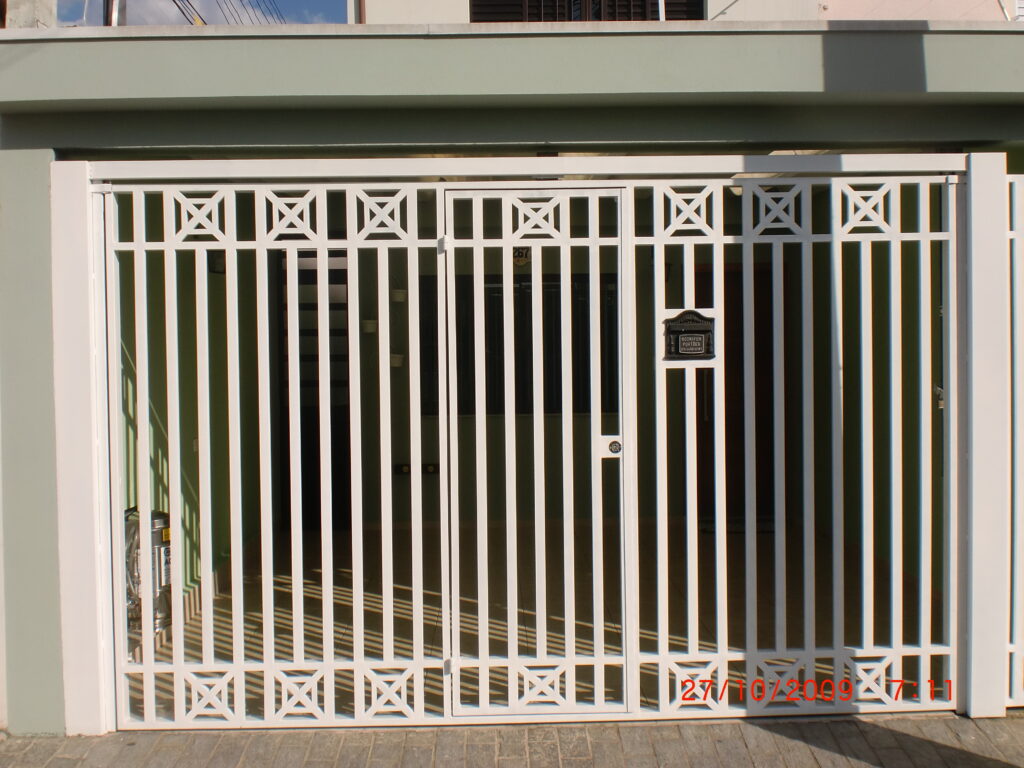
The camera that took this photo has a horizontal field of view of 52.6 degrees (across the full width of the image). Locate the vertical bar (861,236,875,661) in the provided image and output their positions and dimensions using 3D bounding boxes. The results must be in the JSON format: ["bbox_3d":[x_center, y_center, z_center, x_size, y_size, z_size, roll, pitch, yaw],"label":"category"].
[{"bbox_3d":[1.481,0.256,4.332,0.041,1.713,0.027,-1,1,-2],"label":"vertical bar"}]

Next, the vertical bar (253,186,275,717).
[{"bbox_3d":[-1.016,0.302,4.266,0.041,2.185,0.027,-1,1,-2],"label":"vertical bar"}]

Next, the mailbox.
[{"bbox_3d":[0.731,-0.201,4.323,0.205,0.206,0.110,-1,1,-2],"label":"mailbox"}]

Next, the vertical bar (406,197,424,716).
[{"bbox_3d":[-0.399,0.299,4.283,0.041,2.194,0.027,-1,1,-2],"label":"vertical bar"}]

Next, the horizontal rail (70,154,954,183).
[{"bbox_3d":[0.089,-0.895,4.277,3.614,0.072,0.065,-1,1,-2],"label":"horizontal rail"}]

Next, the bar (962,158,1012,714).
[{"bbox_3d":[1.972,0.218,4.351,0.155,2.337,0.140,-1,1,-2],"label":"bar"}]

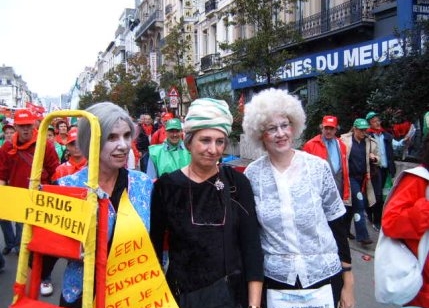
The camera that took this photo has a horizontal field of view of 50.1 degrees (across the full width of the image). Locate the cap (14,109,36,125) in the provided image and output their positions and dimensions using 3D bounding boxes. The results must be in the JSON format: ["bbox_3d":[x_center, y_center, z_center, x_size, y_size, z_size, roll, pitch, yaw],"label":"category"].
[{"bbox_3d":[-1.772,-0.342,4.300,0.190,0.140,0.260,-2,5,-25],"label":"cap"}]

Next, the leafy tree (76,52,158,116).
[{"bbox_3d":[-7.325,-4.616,35.000,6.000,6.400,5.000,-1,5,-12],"label":"leafy tree"}]

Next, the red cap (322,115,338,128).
[{"bbox_3d":[1.429,-0.400,5.650,0.190,0.140,0.260,1,5,9],"label":"red cap"}]

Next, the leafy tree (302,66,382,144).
[{"bbox_3d":[2.492,-0.932,9.000,1.600,1.600,1.500,1,5,16],"label":"leafy tree"}]

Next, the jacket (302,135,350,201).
[{"bbox_3d":[1.386,0.174,5.700,0.540,0.820,0.330,-1,5,-12],"label":"jacket"}]

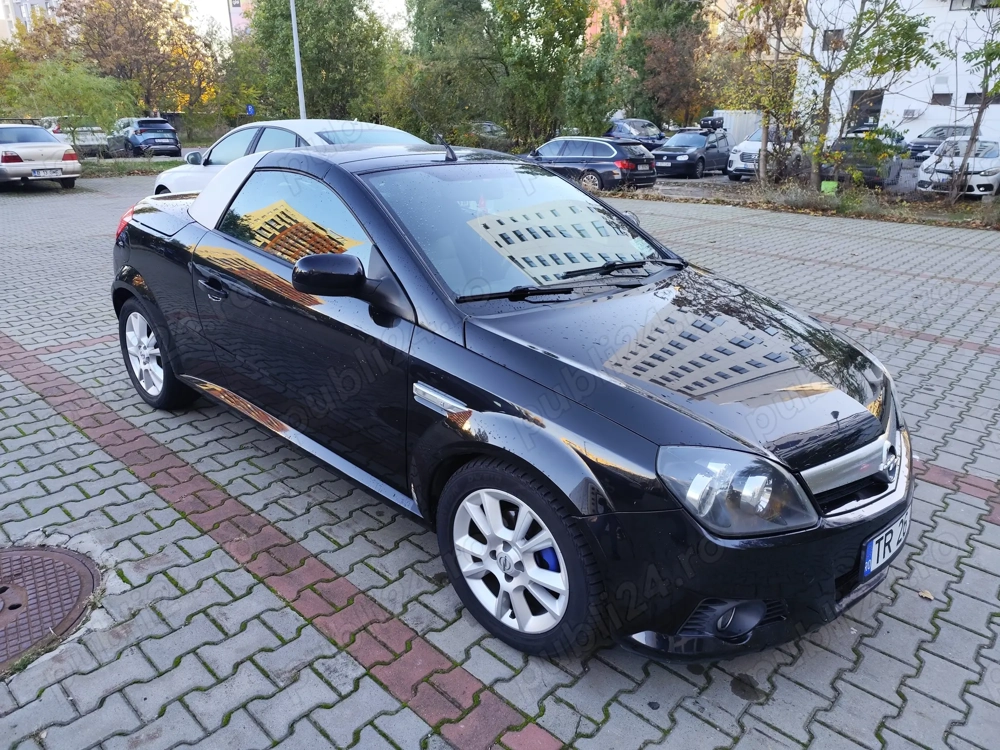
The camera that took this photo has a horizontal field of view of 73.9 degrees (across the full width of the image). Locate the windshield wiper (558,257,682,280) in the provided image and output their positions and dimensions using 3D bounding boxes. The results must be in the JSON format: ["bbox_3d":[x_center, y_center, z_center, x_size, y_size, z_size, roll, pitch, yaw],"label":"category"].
[{"bbox_3d":[0.461,-0.374,2.388,0.690,0.055,0.075,-13,25,-41],"label":"windshield wiper"}]

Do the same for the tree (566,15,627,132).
[{"bbox_3d":[3.325,-9.760,23.116,2.350,5.060,2.350,1,20,0],"label":"tree"}]

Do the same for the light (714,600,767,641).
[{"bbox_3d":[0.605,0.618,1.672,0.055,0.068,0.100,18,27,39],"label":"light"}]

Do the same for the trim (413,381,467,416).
[{"bbox_3d":[-0.164,0.079,1.920,0.225,0.055,0.025,18,26,38],"label":"trim"}]

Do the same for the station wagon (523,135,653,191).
[{"bbox_3d":[2.107,-5.929,18.906,4.620,1.450,1.830,19,27,40],"label":"station wagon"}]

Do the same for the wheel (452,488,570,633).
[{"bbox_3d":[0.072,0.519,1.970,0.437,0.437,0.160,18,26,38],"label":"wheel"}]

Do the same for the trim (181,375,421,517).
[{"bbox_3d":[-0.859,0.202,2.627,1.700,0.070,0.045,18,26,38],"label":"trim"}]

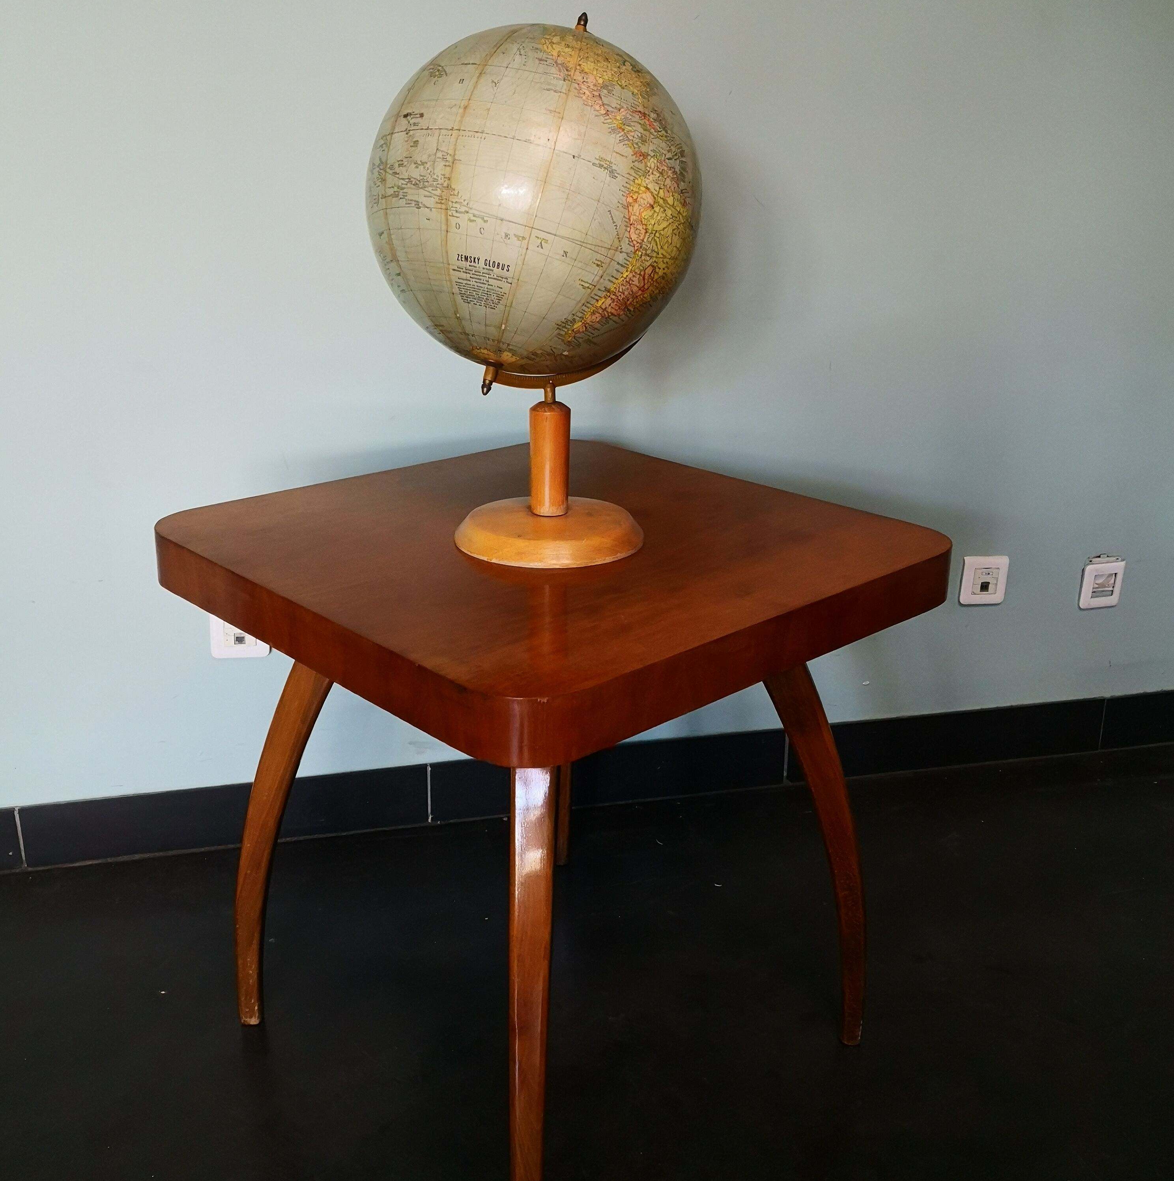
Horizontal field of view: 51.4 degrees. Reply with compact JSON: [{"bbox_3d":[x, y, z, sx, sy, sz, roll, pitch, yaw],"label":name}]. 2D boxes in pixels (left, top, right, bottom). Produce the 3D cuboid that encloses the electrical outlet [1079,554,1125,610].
[{"bbox_3d":[0.884,-0.015,2.089,0.080,0.096,0.020,-4,20,-13],"label":"electrical outlet"}]

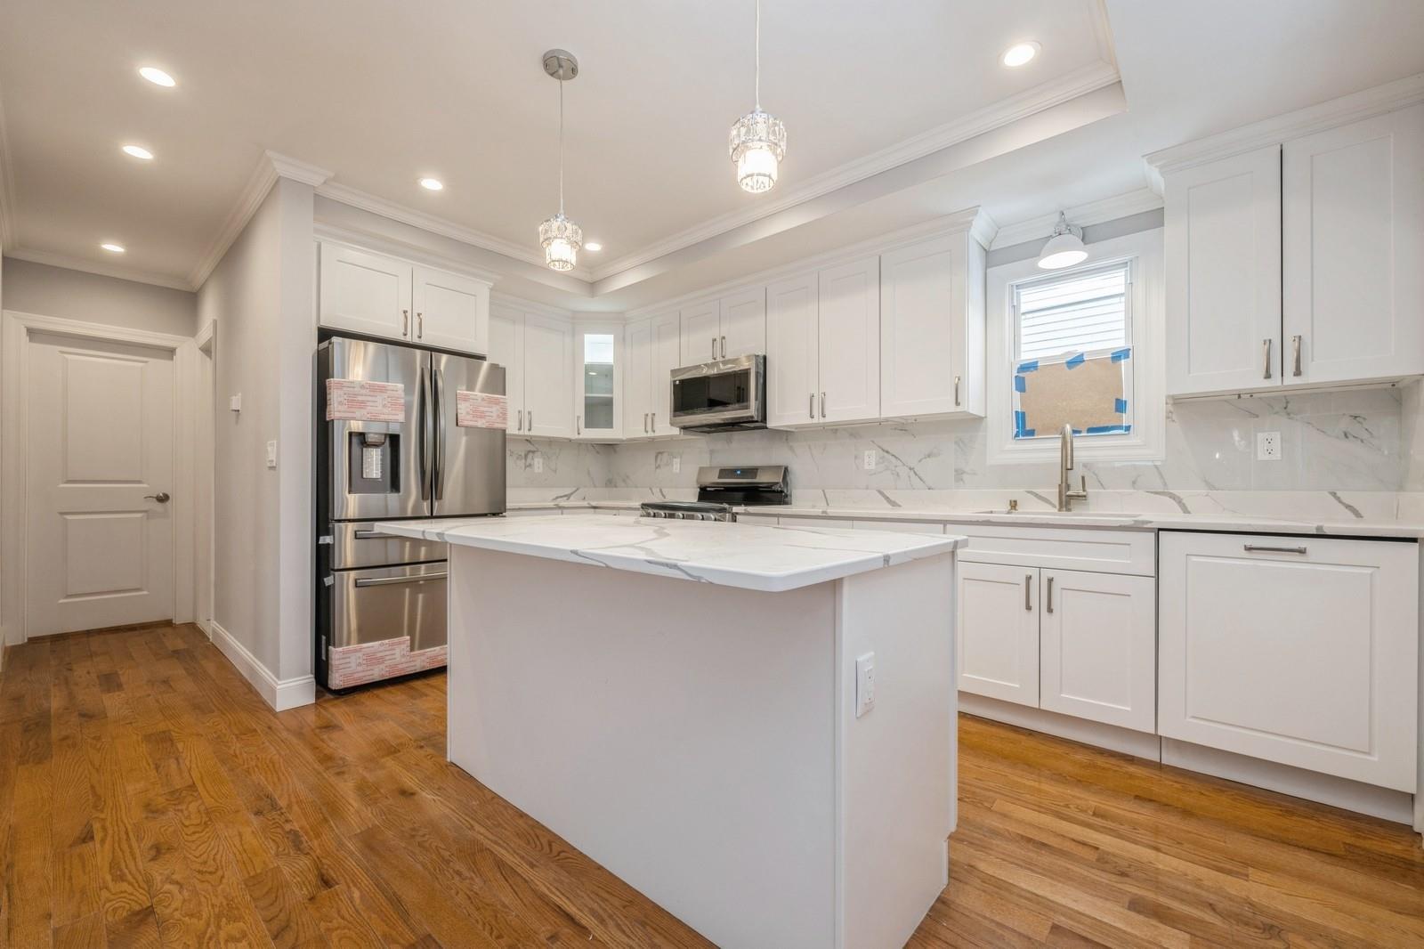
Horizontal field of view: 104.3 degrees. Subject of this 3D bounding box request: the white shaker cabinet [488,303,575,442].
[{"bbox_3d":[-1.506,-0.751,4.200,0.330,0.920,0.870,0,-1,41],"label":"white shaker cabinet"}]

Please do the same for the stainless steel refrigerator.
[{"bbox_3d":[-1.843,0.217,3.284,0.880,1.780,0.910,0,-1,41],"label":"stainless steel refrigerator"}]

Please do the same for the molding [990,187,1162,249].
[{"bbox_3d":[1.756,-1.253,2.745,0.734,0.078,0.072,-1,-1,40],"label":"molding"}]

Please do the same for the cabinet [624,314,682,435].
[{"bbox_3d":[-0.363,-0.744,4.352,0.613,0.904,0.337,-1,-1,40],"label":"cabinet"}]

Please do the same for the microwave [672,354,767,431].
[{"bbox_3d":[0.127,-0.539,3.874,0.758,0.425,0.435,0,-1,41],"label":"microwave"}]

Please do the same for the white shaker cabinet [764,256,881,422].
[{"bbox_3d":[0.748,-0.762,3.429,0.762,0.907,0.337,0,-1,41],"label":"white shaker cabinet"}]

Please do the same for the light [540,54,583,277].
[{"bbox_3d":[-0.536,-1.097,1.969,0.154,0.749,0.154,0,0,0],"label":"light"}]

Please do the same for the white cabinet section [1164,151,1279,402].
[{"bbox_3d":[2.086,-0.773,2.279,0.333,0.900,0.337,0,-1,41],"label":"white cabinet section"}]

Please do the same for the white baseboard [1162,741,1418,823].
[{"bbox_3d":[1.938,1.040,1.909,0.606,0.102,0.022,0,-1,41],"label":"white baseboard"}]

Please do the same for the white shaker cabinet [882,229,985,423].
[{"bbox_3d":[1.204,-0.759,3.035,0.459,0.904,0.337,-1,-1,40],"label":"white shaker cabinet"}]

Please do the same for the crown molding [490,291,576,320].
[{"bbox_3d":[-1.347,-1.247,4.093,0.075,0.090,0.800,0,-1,41],"label":"crown molding"}]

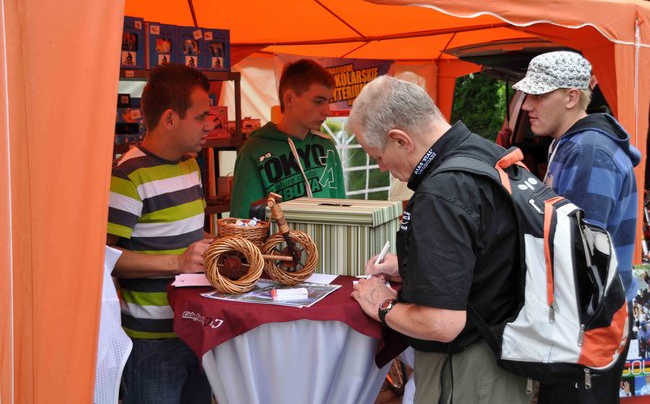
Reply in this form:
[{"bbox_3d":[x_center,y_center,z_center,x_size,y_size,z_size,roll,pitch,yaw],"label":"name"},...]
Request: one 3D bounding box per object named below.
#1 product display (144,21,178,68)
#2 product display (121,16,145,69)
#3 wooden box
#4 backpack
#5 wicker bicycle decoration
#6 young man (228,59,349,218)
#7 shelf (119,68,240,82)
[{"bbox_3d":[-0.795,-0.745,3.737,0.050,0.220,0.172,6,10,45],"label":"product display"},{"bbox_3d":[-0.916,-0.737,3.616,0.050,0.236,0.160,6,10,45],"label":"product display"},{"bbox_3d":[0.030,0.098,2.238,0.336,0.180,0.220,3,8,26],"label":"wooden box"},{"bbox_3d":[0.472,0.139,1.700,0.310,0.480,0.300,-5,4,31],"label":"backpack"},{"bbox_3d":[-0.160,0.098,2.020,0.285,0.241,0.200,-1,7,0],"label":"wicker bicycle decoration"},{"bbox_3d":[-0.126,0.379,2.680,0.450,1.716,0.270,-5,8,-30],"label":"young man"},{"bbox_3d":[-0.854,-0.634,3.925,0.380,0.045,0.790,6,10,45],"label":"shelf"}]

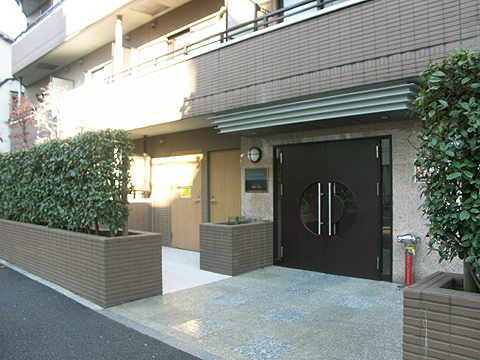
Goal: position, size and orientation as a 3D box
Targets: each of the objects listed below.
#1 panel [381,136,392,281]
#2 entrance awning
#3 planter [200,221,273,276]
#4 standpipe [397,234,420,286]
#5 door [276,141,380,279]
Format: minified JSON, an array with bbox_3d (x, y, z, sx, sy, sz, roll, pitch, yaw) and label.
[{"bbox_3d":[2.194,0.406,5.815,0.160,2.065,0.060,-1,-2,41],"label":"panel"},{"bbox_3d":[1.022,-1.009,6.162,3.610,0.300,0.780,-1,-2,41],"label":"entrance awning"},{"bbox_3d":[-0.038,1.173,6.932,0.785,0.795,1.162,-1,-2,41],"label":"planter"},{"bbox_3d":[2.359,1.140,5.410,0.300,0.745,0.210,-1,-2,41],"label":"standpipe"},{"bbox_3d":[1.428,0.472,6.483,1.825,2.145,0.070,-1,-2,41],"label":"door"}]

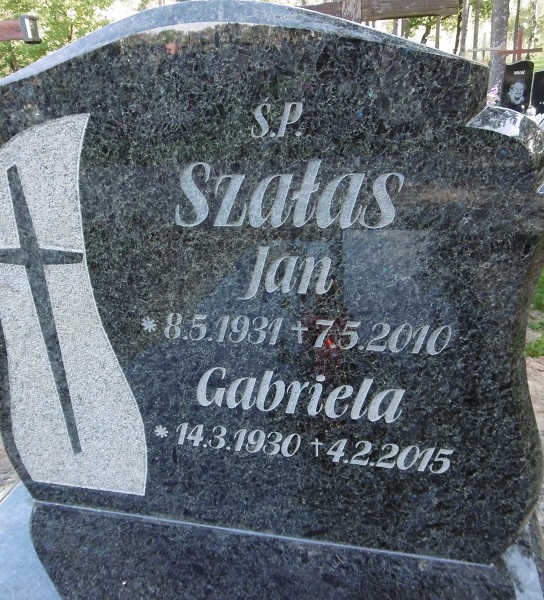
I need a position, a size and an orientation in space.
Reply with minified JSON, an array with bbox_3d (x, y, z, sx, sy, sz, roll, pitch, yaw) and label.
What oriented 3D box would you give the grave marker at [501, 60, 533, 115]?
[{"bbox_3d":[2.533,-2.056,5.767,0.260,0.770,0.090,2,21,13],"label":"grave marker"}]

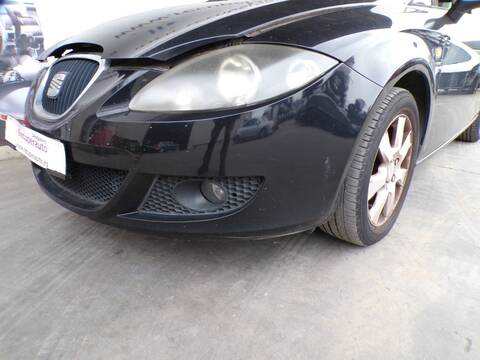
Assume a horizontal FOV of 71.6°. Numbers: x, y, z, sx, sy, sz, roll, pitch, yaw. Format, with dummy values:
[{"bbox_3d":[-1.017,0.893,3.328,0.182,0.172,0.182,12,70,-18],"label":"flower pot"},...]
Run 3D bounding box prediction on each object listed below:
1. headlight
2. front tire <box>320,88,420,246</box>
[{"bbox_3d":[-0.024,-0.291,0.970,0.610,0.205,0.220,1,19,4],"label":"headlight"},{"bbox_3d":[0.527,-0.053,1.363,0.210,0.632,0.632,17,25,40],"label":"front tire"}]

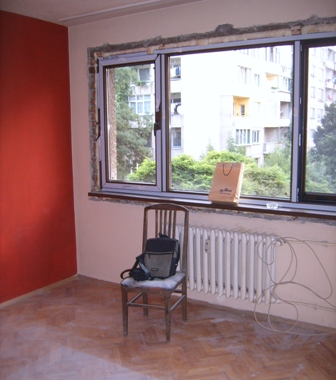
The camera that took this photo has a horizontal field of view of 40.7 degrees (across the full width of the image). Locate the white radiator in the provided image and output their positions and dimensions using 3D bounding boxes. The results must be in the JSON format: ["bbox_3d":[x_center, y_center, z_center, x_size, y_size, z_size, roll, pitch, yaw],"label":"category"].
[{"bbox_3d":[0.422,0.618,3.914,1.041,0.573,0.146,4,9,31],"label":"white radiator"}]

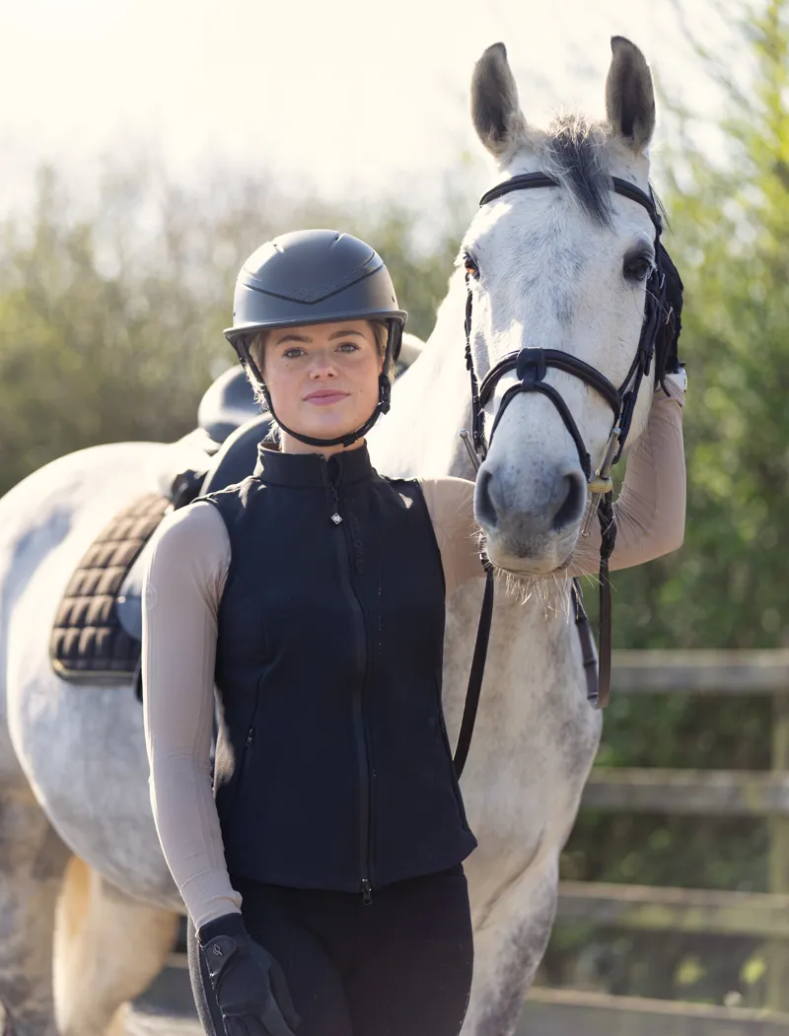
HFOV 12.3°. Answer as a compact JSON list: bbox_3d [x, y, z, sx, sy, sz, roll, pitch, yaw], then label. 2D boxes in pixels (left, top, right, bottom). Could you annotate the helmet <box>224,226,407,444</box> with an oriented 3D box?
[{"bbox_3d":[-0.095,-0.220,4.470,0.220,0.260,0.280,-6,0,0],"label":"helmet"}]

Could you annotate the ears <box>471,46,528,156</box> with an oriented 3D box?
[{"bbox_3d":[0.135,-0.543,4.780,0.066,0.150,0.065,-2,2,7],"label":"ears"}]

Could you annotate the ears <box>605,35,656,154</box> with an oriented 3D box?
[{"bbox_3d":[0.306,-0.551,4.780,0.064,0.152,0.065,-3,2,7],"label":"ears"}]

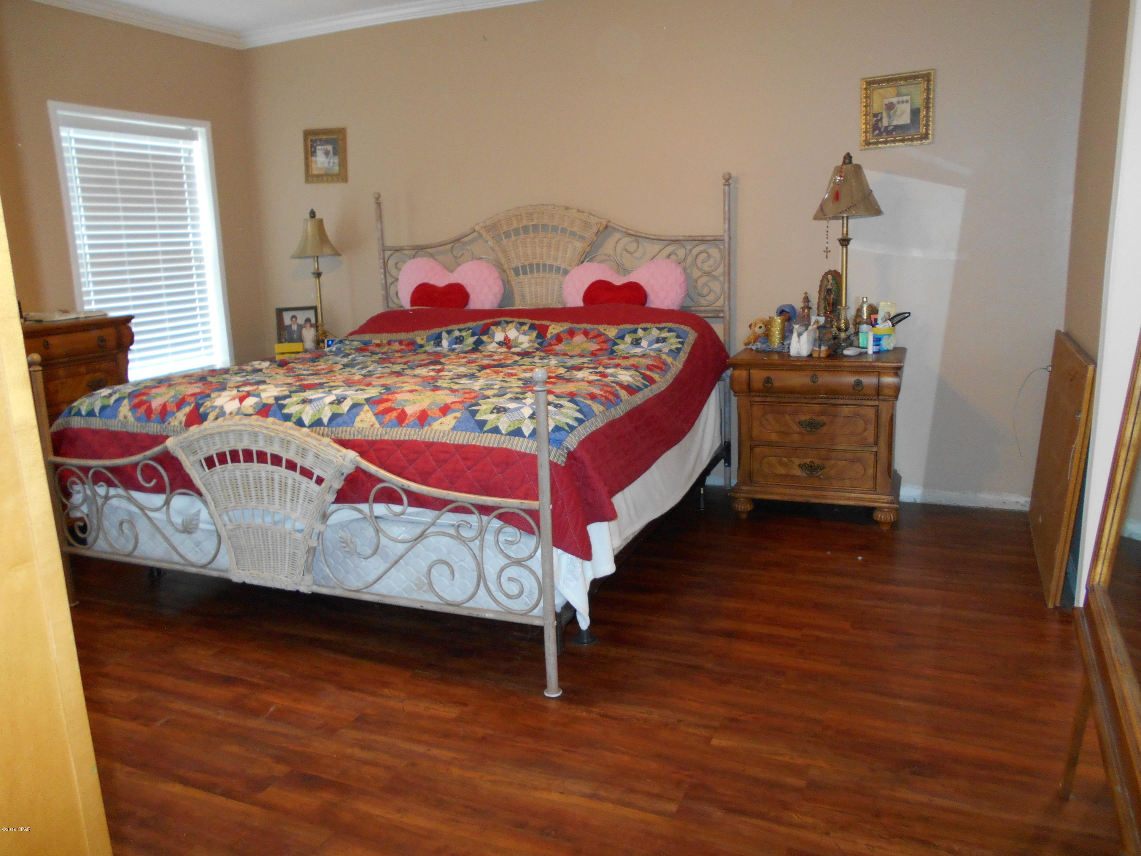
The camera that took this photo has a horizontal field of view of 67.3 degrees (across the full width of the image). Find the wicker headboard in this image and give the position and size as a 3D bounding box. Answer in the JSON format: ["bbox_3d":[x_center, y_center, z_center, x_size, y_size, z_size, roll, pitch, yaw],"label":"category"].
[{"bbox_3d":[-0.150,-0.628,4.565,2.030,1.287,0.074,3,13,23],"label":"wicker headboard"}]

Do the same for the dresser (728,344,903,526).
[{"bbox_3d":[1.115,0.026,3.863,0.711,0.725,0.480,3,14,23],"label":"dresser"}]

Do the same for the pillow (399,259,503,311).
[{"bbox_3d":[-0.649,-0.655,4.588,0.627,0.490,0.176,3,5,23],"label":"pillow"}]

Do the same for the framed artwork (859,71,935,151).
[{"bbox_3d":[1.429,-1.389,3.755,0.302,0.305,0.030,3,13,23],"label":"framed artwork"}]

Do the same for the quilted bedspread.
[{"bbox_3d":[-0.566,-0.147,3.654,2.119,0.604,2.079,3,13,23],"label":"quilted bedspread"}]

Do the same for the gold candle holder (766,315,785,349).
[{"bbox_3d":[0.940,-0.430,3.910,0.072,0.157,0.072,3,14,23],"label":"gold candle holder"}]

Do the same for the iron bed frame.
[{"bbox_3d":[-0.565,-0.271,3.639,2.039,1.564,2.208,3,13,23],"label":"iron bed frame"}]

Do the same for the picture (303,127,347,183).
[{"bbox_3d":[-1.393,-1.542,4.858,0.287,0.294,0.029,3,14,23],"label":"picture"}]

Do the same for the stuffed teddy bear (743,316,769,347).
[{"bbox_3d":[0.881,-0.433,4.002,0.143,0.156,0.124,1,13,14],"label":"stuffed teddy bear"}]

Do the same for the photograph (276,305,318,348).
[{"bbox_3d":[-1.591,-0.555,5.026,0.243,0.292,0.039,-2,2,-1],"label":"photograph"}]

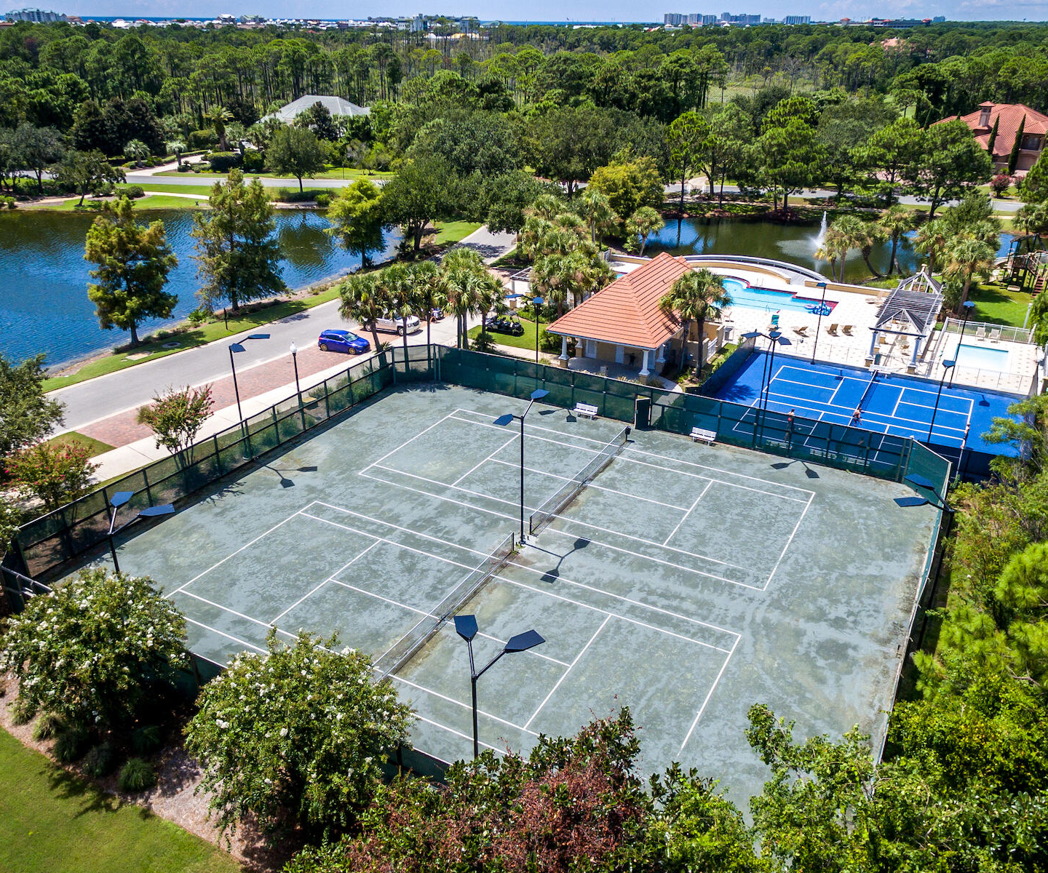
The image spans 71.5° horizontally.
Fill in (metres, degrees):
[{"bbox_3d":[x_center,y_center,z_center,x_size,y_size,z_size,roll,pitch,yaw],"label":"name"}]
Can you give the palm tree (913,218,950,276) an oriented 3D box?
[{"bbox_3d":[41.440,-18.110,73.670,3.600,7.020,3.600,14,33,22],"label":"palm tree"}]

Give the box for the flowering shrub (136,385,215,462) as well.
[{"bbox_3d":[-20.237,-0.018,41.862,4.100,5.600,4.100,-13,29,-25],"label":"flowering shrub"}]

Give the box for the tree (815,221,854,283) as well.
[{"bbox_3d":[33.024,-19.101,75.324,3.800,6.800,3.800,11,28,21],"label":"tree"}]

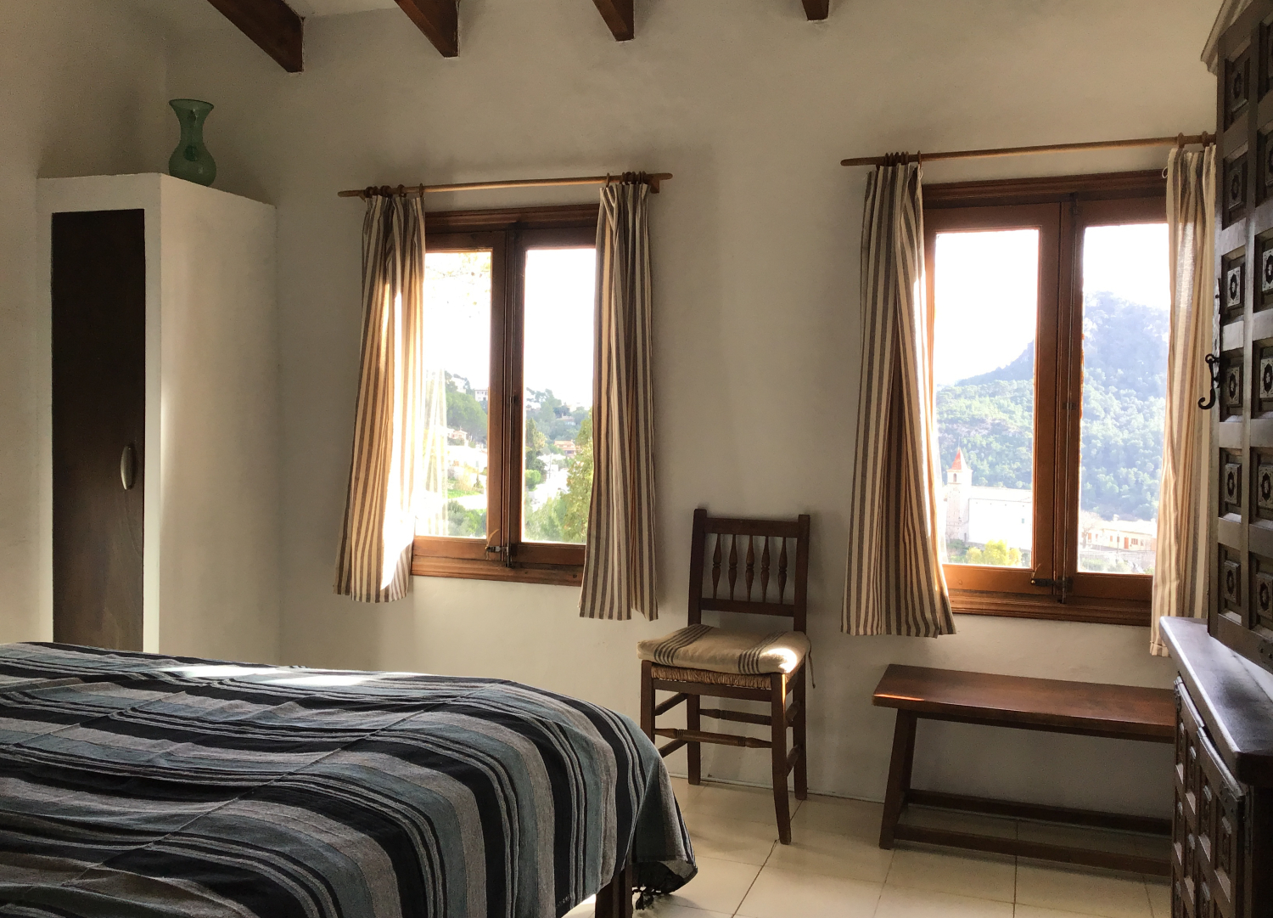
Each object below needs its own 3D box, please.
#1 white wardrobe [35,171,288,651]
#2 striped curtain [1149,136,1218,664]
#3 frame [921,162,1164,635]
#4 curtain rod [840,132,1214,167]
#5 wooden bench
[{"bbox_3d":[-1.739,0.032,4.182,0.509,1.991,0.587,1,2,20],"label":"white wardrobe"},{"bbox_3d":[1.601,-0.155,3.173,0.285,1.450,0.122,1,2,20],"label":"striped curtain"},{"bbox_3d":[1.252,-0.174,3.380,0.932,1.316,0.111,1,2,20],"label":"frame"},{"bbox_3d":[1.225,-0.891,3.292,1.270,0.047,0.058,1,2,20],"label":"curtain rod"},{"bbox_3d":[1.214,0.880,3.192,1.048,0.431,0.431,1,2,20],"label":"wooden bench"}]

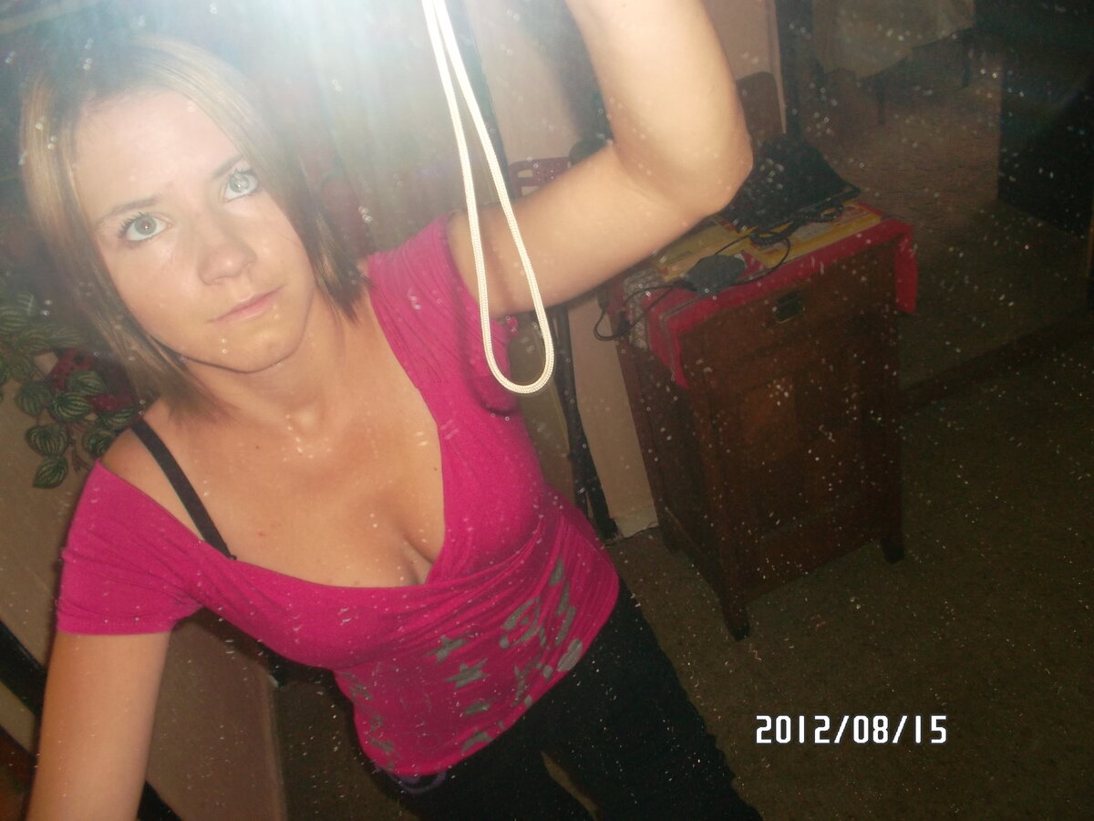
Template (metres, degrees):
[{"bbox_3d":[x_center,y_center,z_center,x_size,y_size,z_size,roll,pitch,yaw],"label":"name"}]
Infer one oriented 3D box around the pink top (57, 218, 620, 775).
[{"bbox_3d":[-0.168,0.150,0.841,0.470,0.500,0.240,-33,39,-9],"label":"pink top"}]

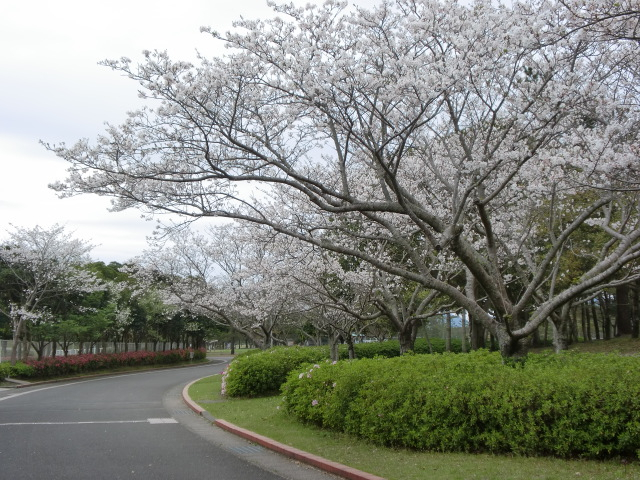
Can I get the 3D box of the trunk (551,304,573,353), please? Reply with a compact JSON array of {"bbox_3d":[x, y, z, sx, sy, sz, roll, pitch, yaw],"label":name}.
[{"bbox_3d":[6.967,2.582,32.000,0.490,1.442,0.490,0,-5,0],"label":"trunk"}]

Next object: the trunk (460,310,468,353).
[{"bbox_3d":[5.471,3.502,42.000,0.227,1.666,0.227,0,-5,0],"label":"trunk"}]

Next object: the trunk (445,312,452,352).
[{"bbox_3d":[4.865,3.540,42.000,0.227,1.590,0.227,0,-5,0],"label":"trunk"}]

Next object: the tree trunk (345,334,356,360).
[{"bbox_3d":[1.127,4.047,41.000,0.314,1.109,0.314,0,-5,0],"label":"tree trunk"}]

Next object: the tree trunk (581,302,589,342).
[{"bbox_3d":[10.968,3.421,46.000,0.270,1.659,0.270,0,-5,0],"label":"tree trunk"}]

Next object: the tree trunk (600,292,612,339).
[{"bbox_3d":[11.622,3.103,45.000,0.325,1.947,0.325,0,-5,0],"label":"tree trunk"}]

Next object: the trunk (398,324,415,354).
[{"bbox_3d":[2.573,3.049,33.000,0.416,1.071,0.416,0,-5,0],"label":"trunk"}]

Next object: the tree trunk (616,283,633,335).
[{"bbox_3d":[12.078,2.737,44.000,0.575,2.102,0.575,0,-5,0],"label":"tree trunk"}]

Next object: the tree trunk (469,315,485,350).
[{"bbox_3d":[5.643,3.408,40.000,0.469,1.442,0.469,0,-5,0],"label":"tree trunk"}]

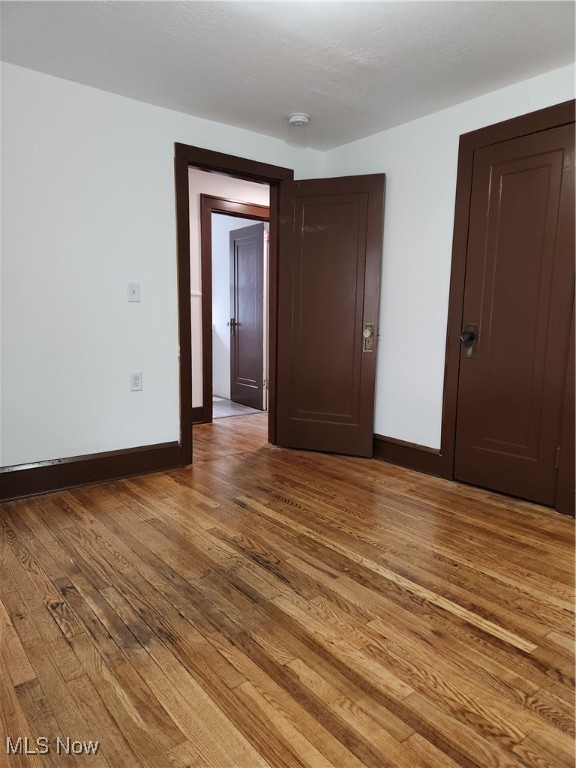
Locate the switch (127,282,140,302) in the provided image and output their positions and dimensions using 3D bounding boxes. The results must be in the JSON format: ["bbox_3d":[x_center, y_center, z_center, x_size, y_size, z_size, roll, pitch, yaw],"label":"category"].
[{"bbox_3d":[-0.972,-0.573,3.212,0.074,0.116,0.014,-6,10,-38],"label":"switch"}]

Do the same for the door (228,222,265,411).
[{"bbox_3d":[-0.448,-0.732,5.745,0.042,1.980,0.770,-4,9,-33],"label":"door"}]

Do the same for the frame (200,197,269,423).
[{"bbox_3d":[-0.448,-0.708,5.093,0.975,2.120,0.100,-6,10,-38],"label":"frame"}]

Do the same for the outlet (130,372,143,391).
[{"bbox_3d":[-0.981,-0.014,3.289,0.074,0.116,0.012,-6,10,-38],"label":"outlet"}]

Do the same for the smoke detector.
[{"bbox_3d":[0.077,-1.707,3.314,0.142,0.044,0.142,1,8,0],"label":"smoke detector"}]

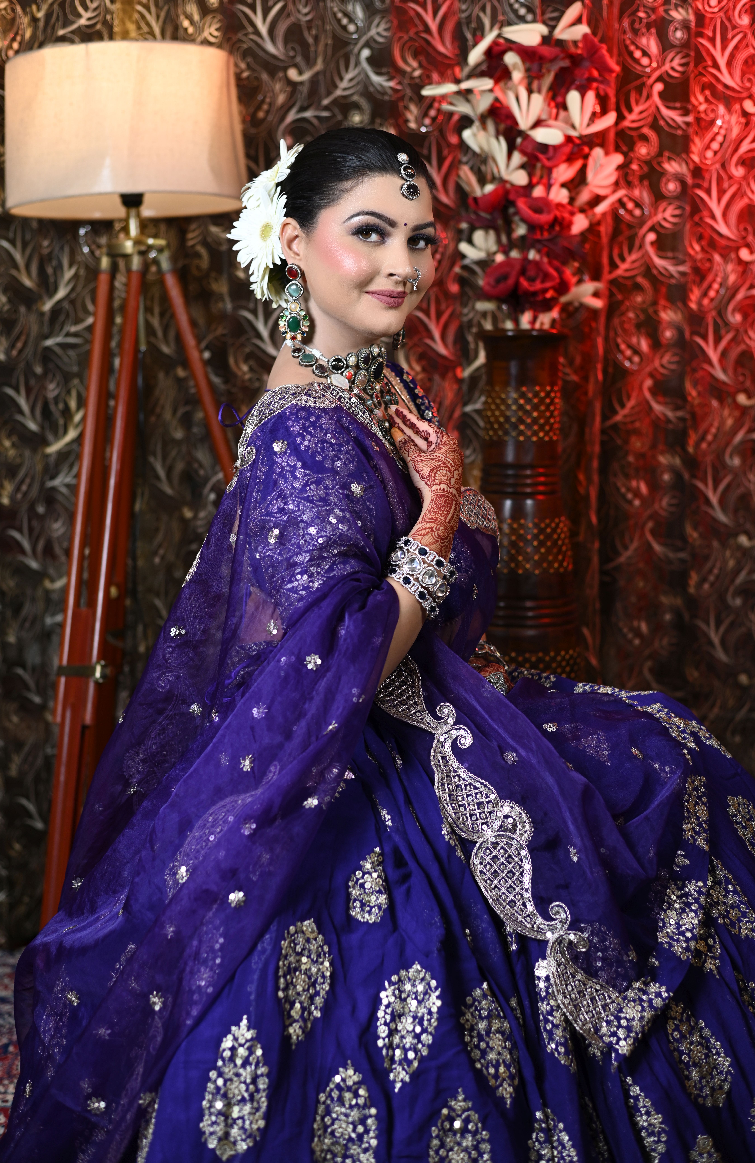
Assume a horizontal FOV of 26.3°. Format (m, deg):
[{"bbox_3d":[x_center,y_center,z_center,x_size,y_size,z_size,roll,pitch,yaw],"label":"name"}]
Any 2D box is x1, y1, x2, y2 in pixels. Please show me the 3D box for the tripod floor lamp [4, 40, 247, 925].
[{"bbox_3d":[-0.250,-0.050,2.355,0.580,1.420,0.600,0,8,0],"label":"tripod floor lamp"}]

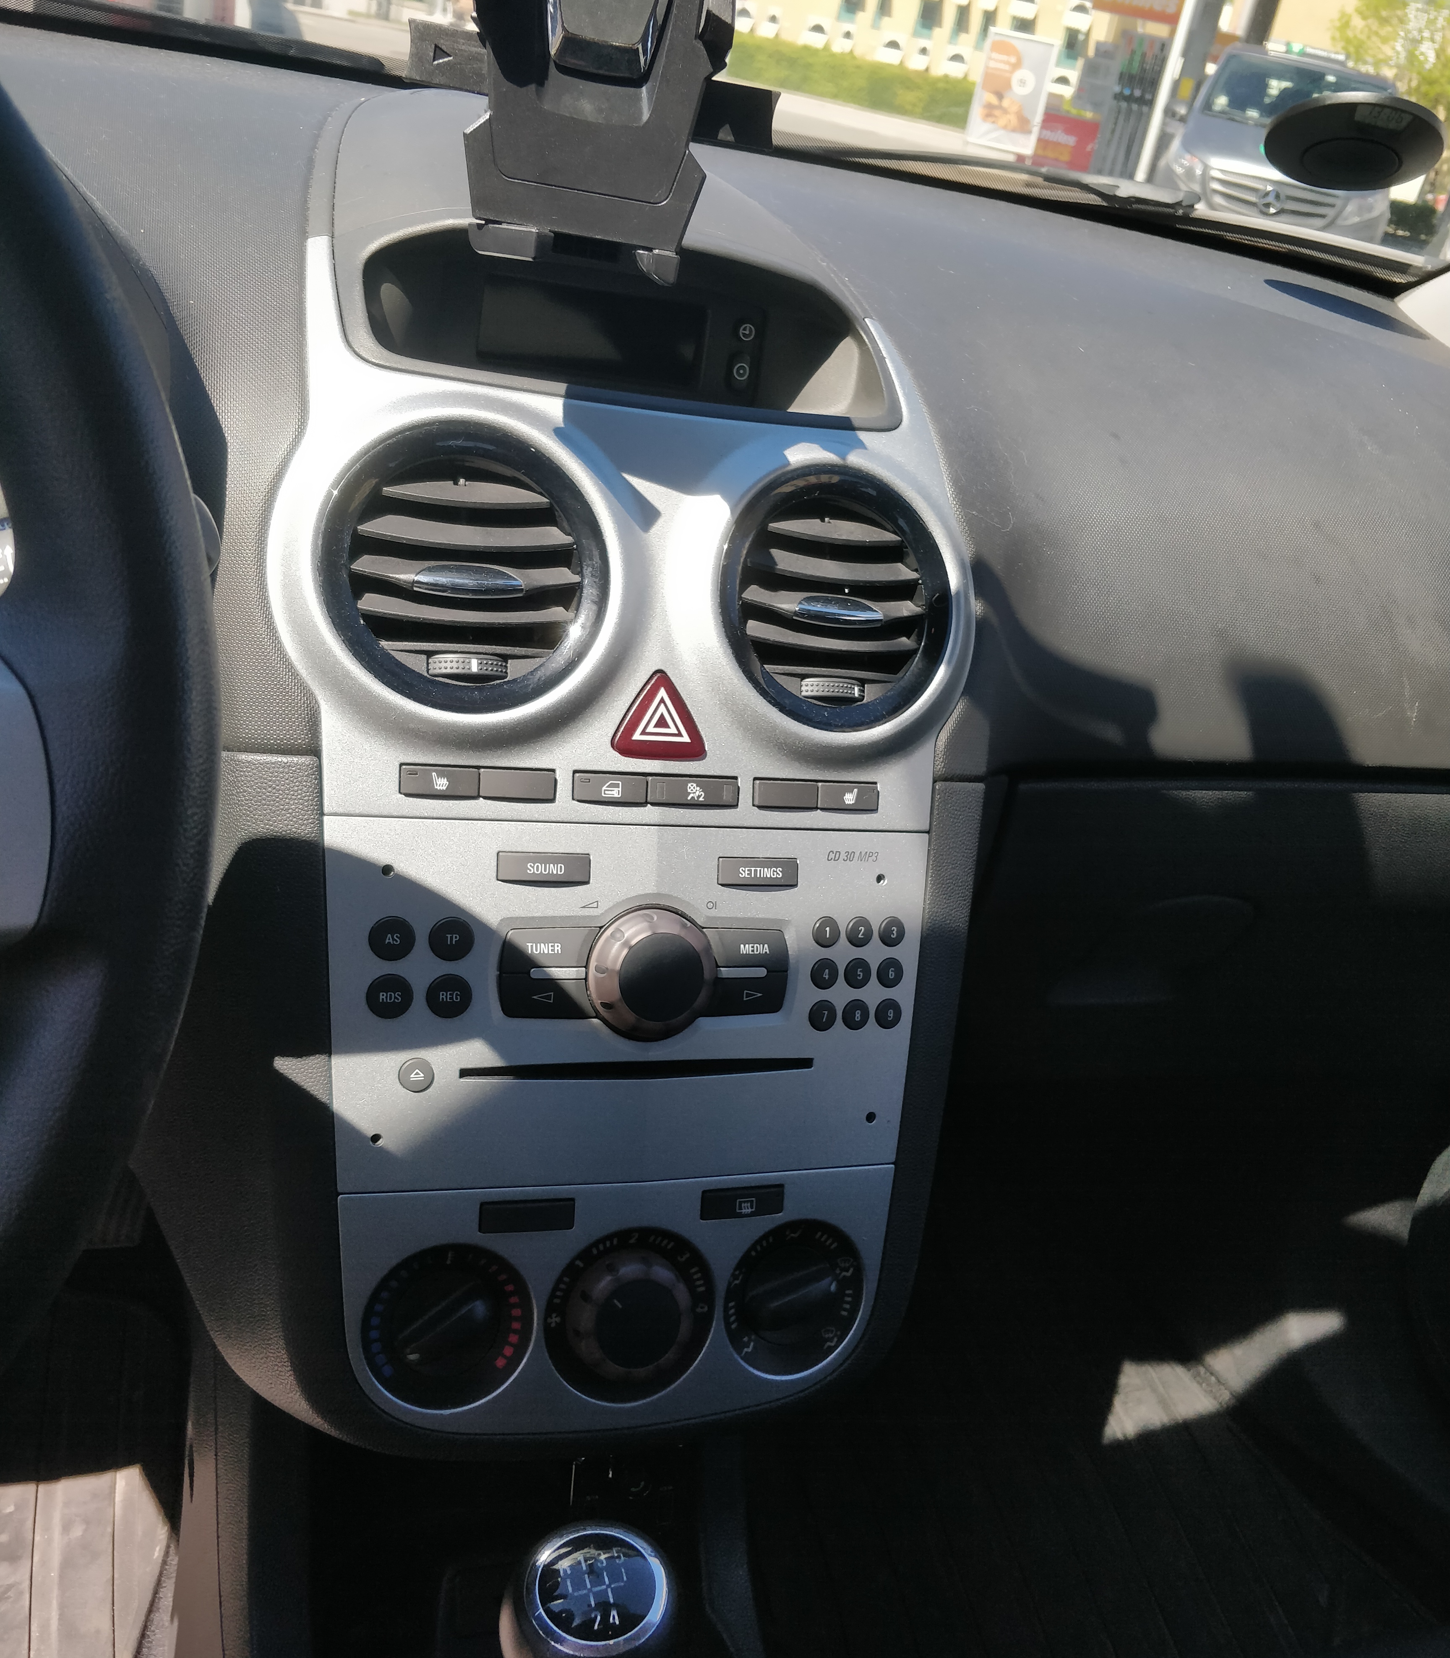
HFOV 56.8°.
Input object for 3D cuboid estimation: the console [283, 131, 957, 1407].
[{"bbox_3d":[-0.044,-0.053,0.521,0.253,0.525,0.166,2,-1,-18],"label":"console"}]

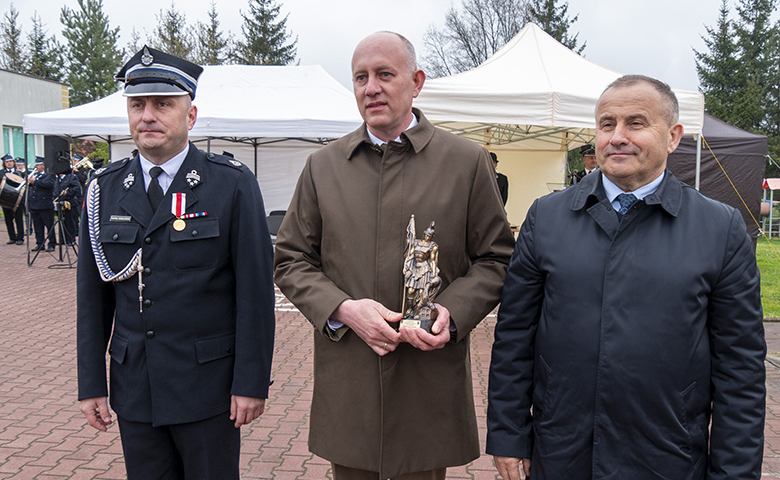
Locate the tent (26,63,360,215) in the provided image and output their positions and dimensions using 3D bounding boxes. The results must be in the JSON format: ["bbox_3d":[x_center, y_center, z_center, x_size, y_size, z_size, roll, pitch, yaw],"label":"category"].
[{"bbox_3d":[-2.756,-1.386,12.064,6.000,3.380,3.020,1,6,3],"label":"tent"}]

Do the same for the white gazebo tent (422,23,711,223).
[{"bbox_3d":[1.742,-1.086,9.813,3.020,3.360,5.900,1,6,2],"label":"white gazebo tent"}]

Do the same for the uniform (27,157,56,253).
[{"bbox_3d":[-6.553,-0.695,12.755,0.600,1.760,0.520,5,7,37],"label":"uniform"}]

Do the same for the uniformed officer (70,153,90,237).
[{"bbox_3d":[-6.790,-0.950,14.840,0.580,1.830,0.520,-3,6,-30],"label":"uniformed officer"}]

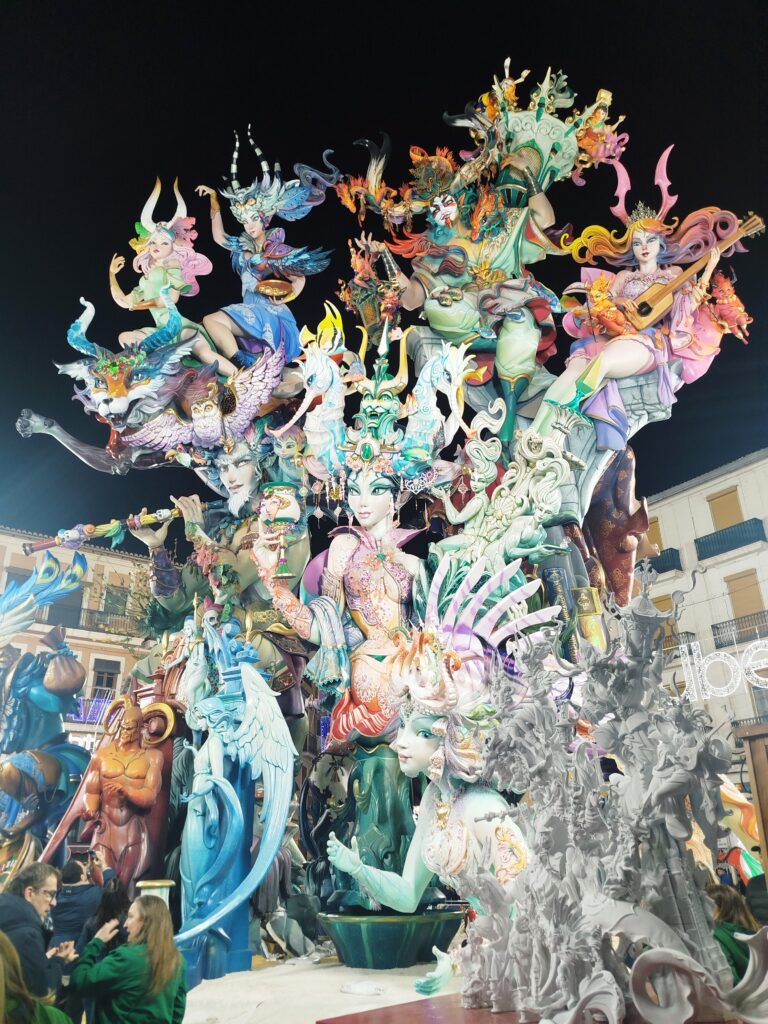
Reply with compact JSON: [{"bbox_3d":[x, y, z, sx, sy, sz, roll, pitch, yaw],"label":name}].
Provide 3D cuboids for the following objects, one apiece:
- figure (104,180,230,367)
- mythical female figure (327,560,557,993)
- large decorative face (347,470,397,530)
[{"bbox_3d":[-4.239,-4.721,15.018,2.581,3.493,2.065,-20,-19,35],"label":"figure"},{"bbox_3d":[0.765,3.149,9.935,3.087,5.068,2.685,16,-31,-26],"label":"mythical female figure"},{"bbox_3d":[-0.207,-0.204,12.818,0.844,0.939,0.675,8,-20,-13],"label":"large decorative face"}]

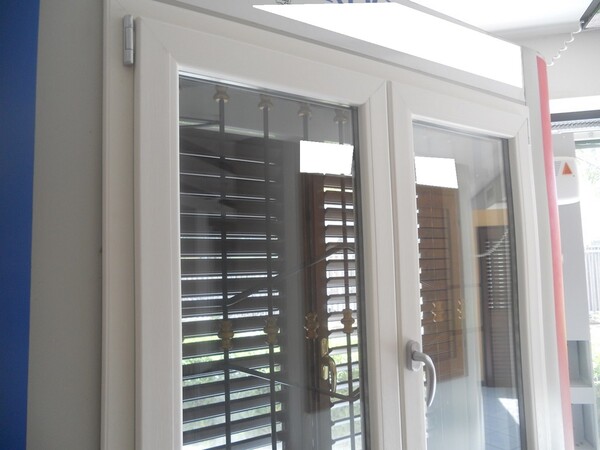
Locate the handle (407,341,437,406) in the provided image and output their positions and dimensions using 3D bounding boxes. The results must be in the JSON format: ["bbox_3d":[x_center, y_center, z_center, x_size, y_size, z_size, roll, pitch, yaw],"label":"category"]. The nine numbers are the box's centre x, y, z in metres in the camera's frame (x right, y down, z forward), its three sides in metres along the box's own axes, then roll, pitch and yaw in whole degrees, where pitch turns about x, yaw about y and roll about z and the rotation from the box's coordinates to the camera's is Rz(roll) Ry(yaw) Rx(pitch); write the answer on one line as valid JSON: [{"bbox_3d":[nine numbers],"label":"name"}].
[{"bbox_3d":[0.295,0.358,1.127,0.031,0.149,0.064,1,-5,-34],"label":"handle"}]

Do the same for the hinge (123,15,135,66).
[{"bbox_3d":[-0.309,-0.333,0.845,0.015,0.081,0.018,1,-5,-34],"label":"hinge"}]

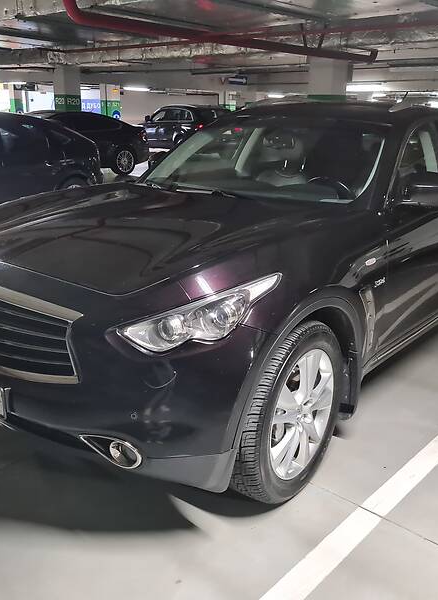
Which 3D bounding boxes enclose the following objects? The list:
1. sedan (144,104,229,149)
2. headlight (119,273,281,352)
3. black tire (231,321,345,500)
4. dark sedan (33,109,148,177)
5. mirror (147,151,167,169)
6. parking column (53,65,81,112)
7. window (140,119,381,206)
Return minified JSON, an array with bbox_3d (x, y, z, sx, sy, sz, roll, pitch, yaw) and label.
[{"bbox_3d":[-1.758,-6.804,23.739,4.650,1.680,1.880,16,23,39],"label":"sedan"},{"bbox_3d":[-0.039,0.055,2.124,0.280,0.200,0.620,14,22,37],"label":"headlight"},{"bbox_3d":[0.252,0.440,2.531,0.265,0.770,0.770,13,21,33],"label":"black tire"},{"bbox_3d":[-3.834,-3.654,14.073,1.860,1.450,4.800,16,23,39],"label":"dark sedan"},{"bbox_3d":[-0.397,-0.965,4.188,0.230,0.150,0.140,14,22,36],"label":"mirror"},{"bbox_3d":[-4.133,-5.080,16.603,0.510,2.700,0.510,16,23,40],"label":"parking column"},{"bbox_3d":[0.229,-0.826,3.443,1.530,0.190,0.860,14,56,37],"label":"window"}]

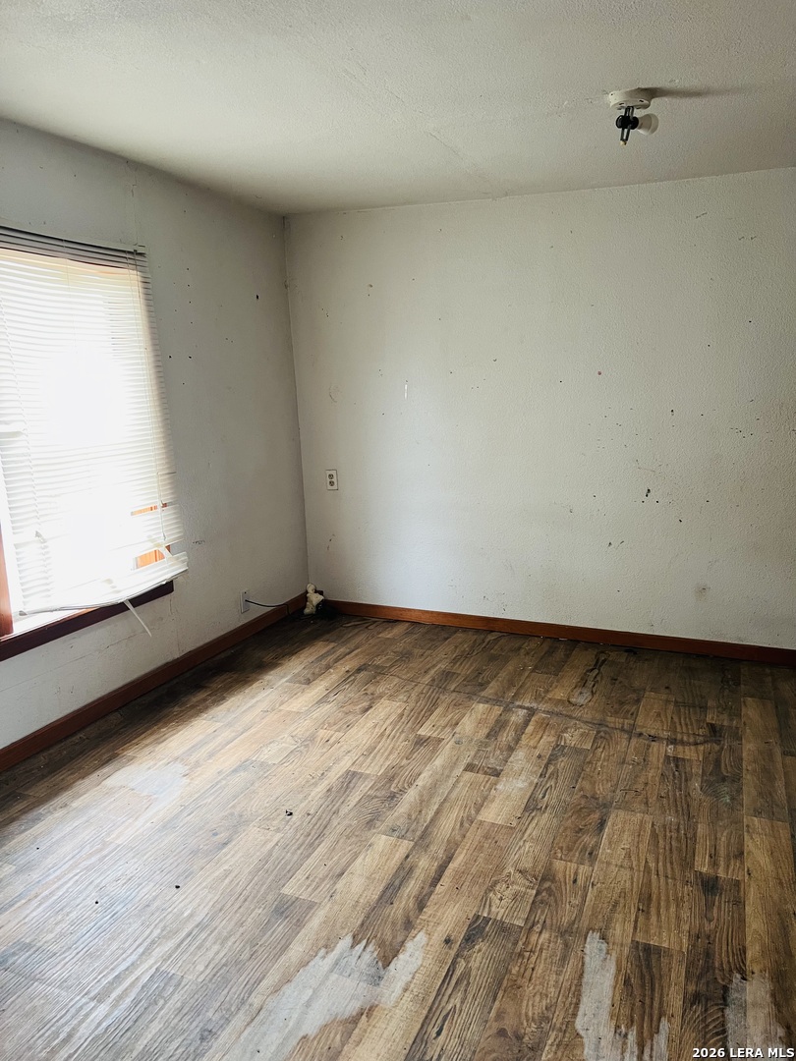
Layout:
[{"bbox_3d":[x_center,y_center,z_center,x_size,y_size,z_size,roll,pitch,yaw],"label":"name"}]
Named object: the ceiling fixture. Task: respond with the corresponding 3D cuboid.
[{"bbox_3d":[0.712,-1.244,2.402,0.150,0.140,0.122,-1,11,0],"label":"ceiling fixture"}]

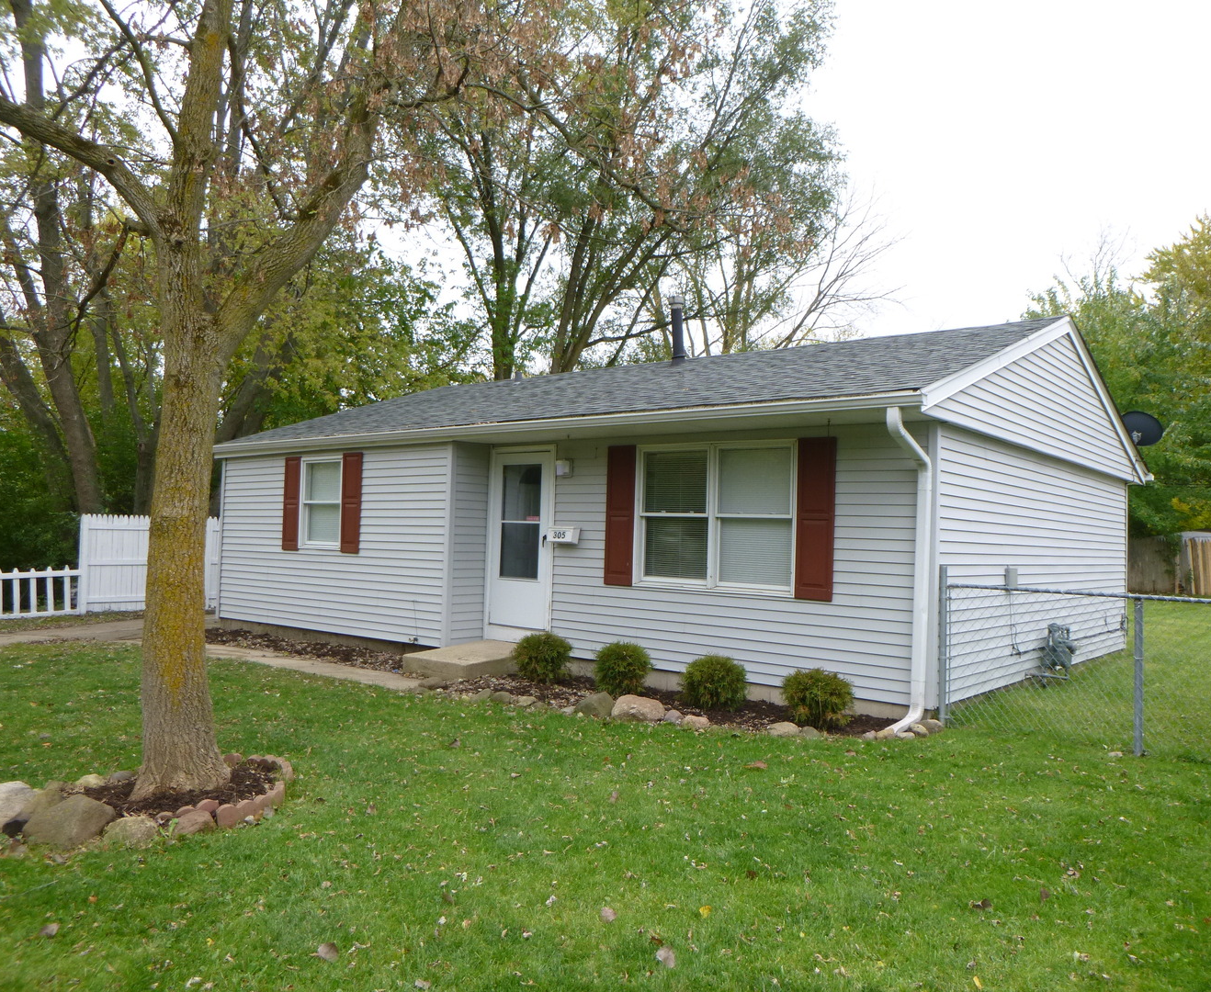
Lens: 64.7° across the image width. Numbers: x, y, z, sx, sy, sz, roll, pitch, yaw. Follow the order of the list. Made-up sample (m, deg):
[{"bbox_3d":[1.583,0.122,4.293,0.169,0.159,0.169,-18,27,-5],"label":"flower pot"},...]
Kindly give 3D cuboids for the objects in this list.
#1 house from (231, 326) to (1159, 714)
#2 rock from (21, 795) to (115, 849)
[{"bbox_3d":[1.058,0.084,14.249,10.840,4.250,8.870,0,-3,39],"label":"house"},{"bbox_3d":[-2.544,1.548,4.544,0.386,0.229,0.290,3,-3,-28],"label":"rock"}]

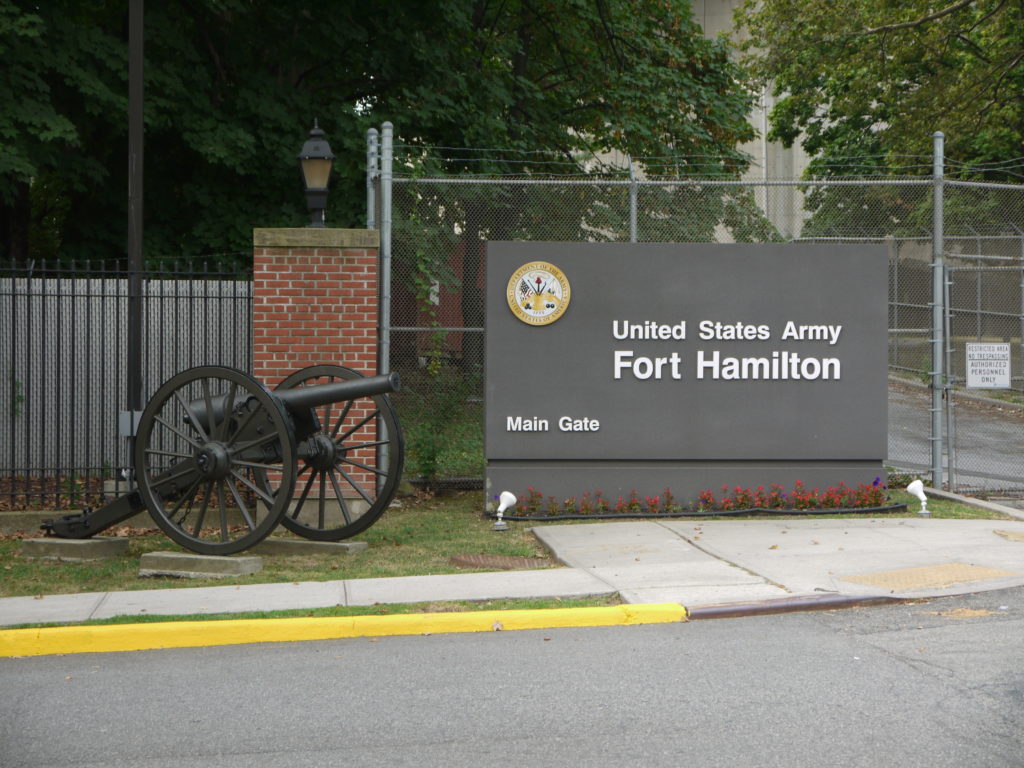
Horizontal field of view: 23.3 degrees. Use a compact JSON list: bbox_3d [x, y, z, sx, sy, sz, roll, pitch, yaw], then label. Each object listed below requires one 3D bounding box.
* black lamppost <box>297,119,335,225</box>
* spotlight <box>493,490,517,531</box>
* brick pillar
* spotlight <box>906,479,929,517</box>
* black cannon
[{"bbox_3d":[-1.704,-1.822,21.650,0.335,0.980,0.335,0,1,-4],"label":"black lamppost"},{"bbox_3d":[-0.066,1.031,20.230,0.155,0.317,0.225,1,1,41],"label":"spotlight"},{"bbox_3d":[-1.704,-0.048,21.650,1.060,2.555,1.050,0,1,-4],"label":"brick pillar"},{"bbox_3d":[3.360,0.942,20.450,0.150,0.310,0.225,0,1,-37],"label":"spotlight"},{"bbox_3d":[-2.425,0.575,20.082,3.520,1.460,1.900,1,1,29],"label":"black cannon"}]

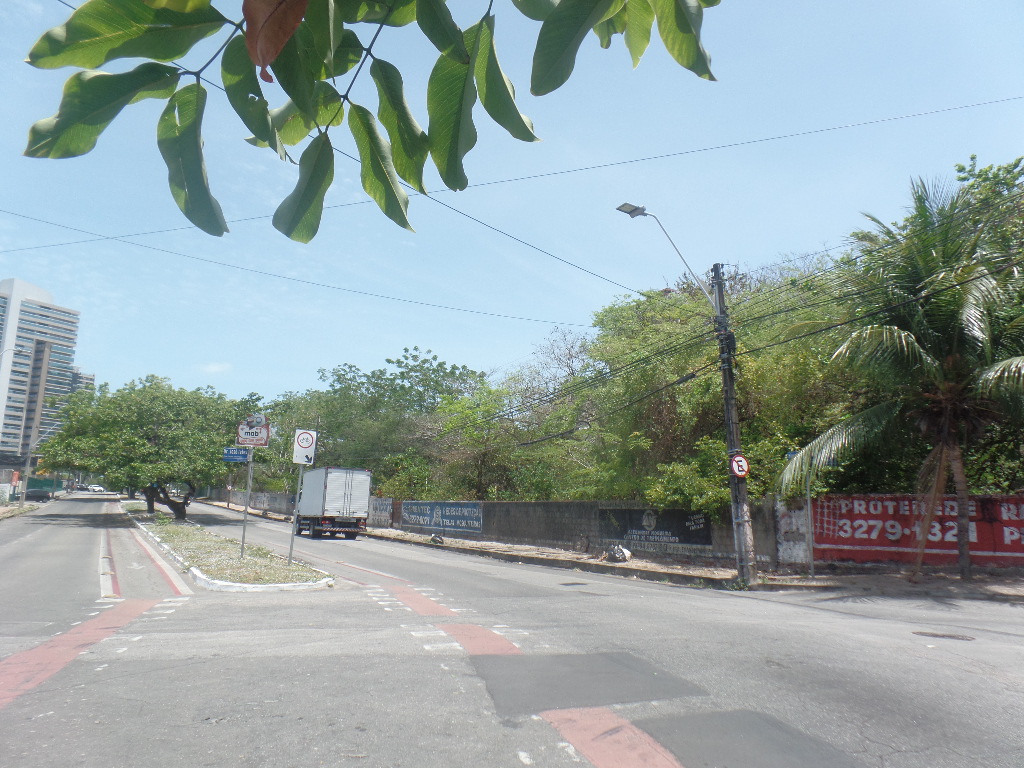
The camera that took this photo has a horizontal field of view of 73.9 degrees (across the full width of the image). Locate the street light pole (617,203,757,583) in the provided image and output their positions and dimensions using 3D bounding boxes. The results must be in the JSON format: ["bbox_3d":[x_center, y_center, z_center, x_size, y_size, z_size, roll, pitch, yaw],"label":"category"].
[{"bbox_3d":[3.771,0.176,14.919,3.136,8.209,0.450,6,-12,-26],"label":"street light pole"}]

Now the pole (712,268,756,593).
[{"bbox_3d":[4.990,0.745,15.442,0.420,7.292,0.420,6,-12,-26],"label":"pole"}]

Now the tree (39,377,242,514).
[{"bbox_3d":[-24.497,4.282,45.010,11.963,8.929,11.365,7,-13,-32],"label":"tree"}]

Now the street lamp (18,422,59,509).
[{"bbox_3d":[-43.748,7.483,63.303,2.400,7.900,0.500,7,-13,-32],"label":"street lamp"}]

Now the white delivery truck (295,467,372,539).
[{"bbox_3d":[-9.549,6.293,35.743,2.200,3.241,7.000,6,-12,-28],"label":"white delivery truck"}]

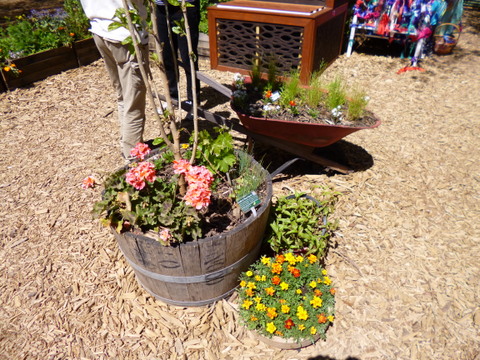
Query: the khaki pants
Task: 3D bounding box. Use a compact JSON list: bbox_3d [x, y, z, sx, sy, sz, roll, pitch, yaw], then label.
[{"bbox_3d":[-0.789,-0.607,2.273,0.330,0.920,0.360,-21,39,-29],"label":"khaki pants"}]

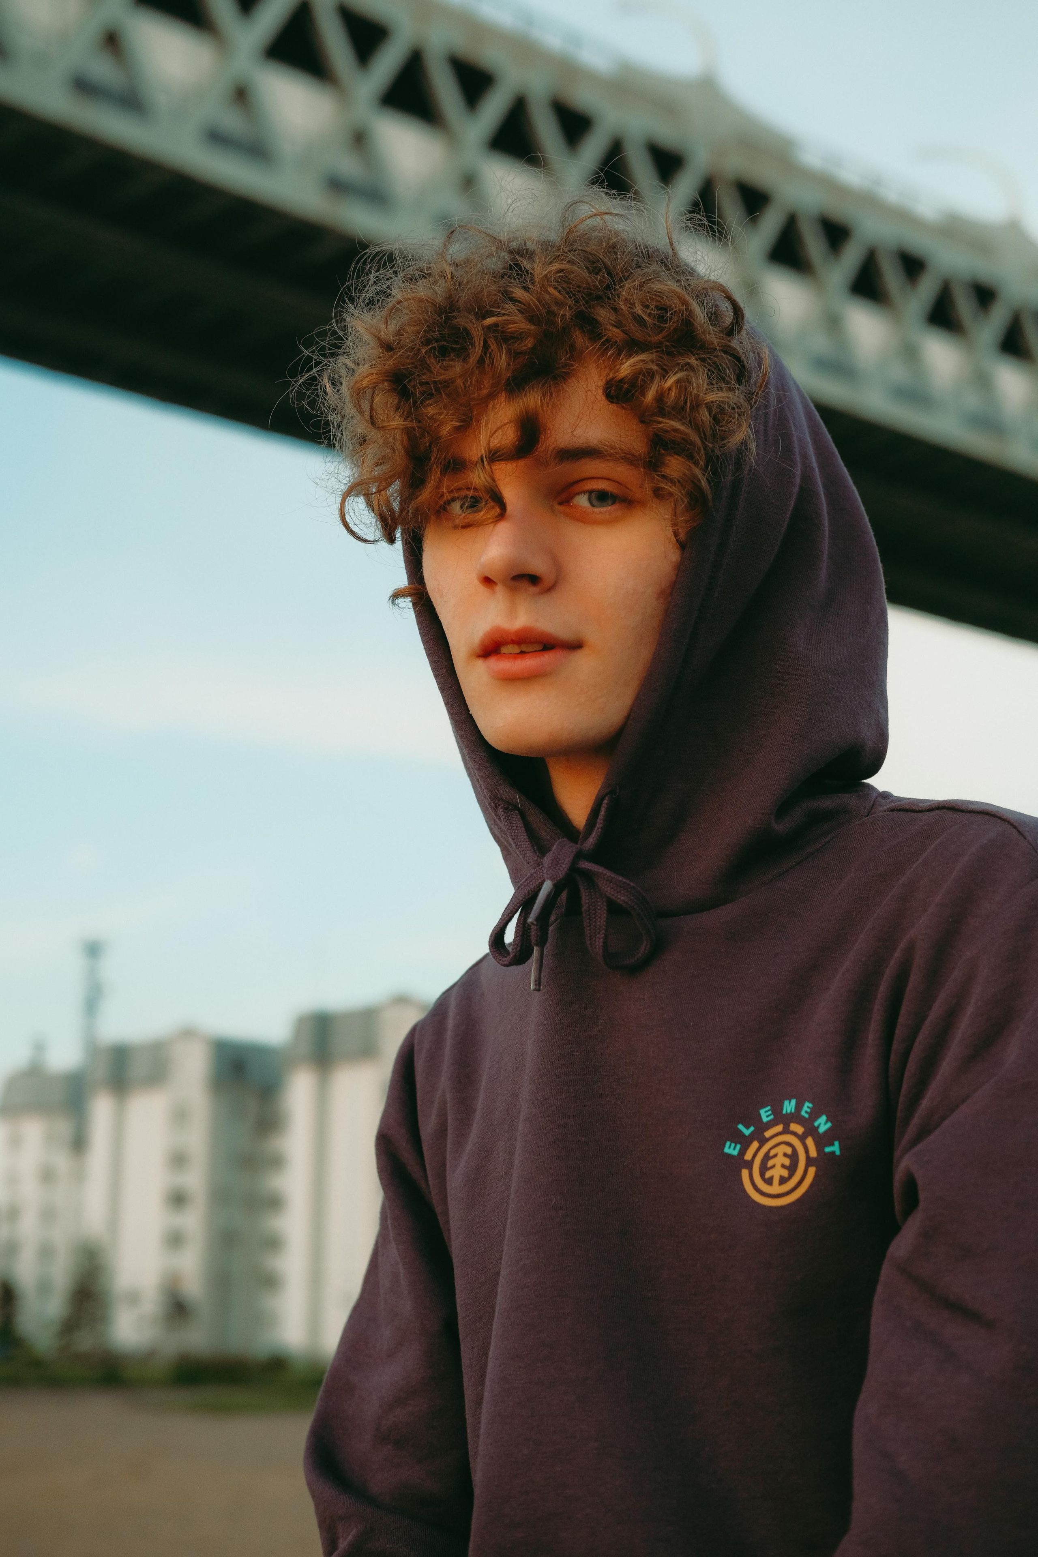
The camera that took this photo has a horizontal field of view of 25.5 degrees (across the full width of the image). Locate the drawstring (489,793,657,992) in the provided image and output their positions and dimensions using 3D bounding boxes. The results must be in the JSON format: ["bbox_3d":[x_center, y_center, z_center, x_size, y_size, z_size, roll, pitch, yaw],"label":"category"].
[{"bbox_3d":[0.024,0.051,1.010,0.070,0.084,0.040,-8,-16,31],"label":"drawstring"}]

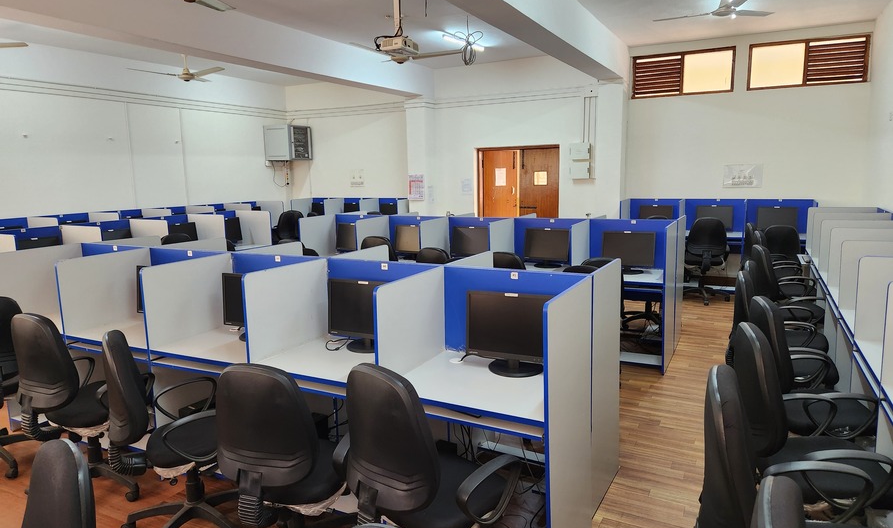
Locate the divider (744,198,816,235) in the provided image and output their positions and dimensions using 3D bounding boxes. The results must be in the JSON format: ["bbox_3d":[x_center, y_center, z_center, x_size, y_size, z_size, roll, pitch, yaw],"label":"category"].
[{"bbox_3d":[4.355,-0.621,7.801,0.755,0.440,0.040,3,10,27],"label":"divider"}]

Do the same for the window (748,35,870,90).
[{"bbox_3d":[4.518,-2.514,7.445,1.290,0.560,0.090,3,10,27],"label":"window"}]

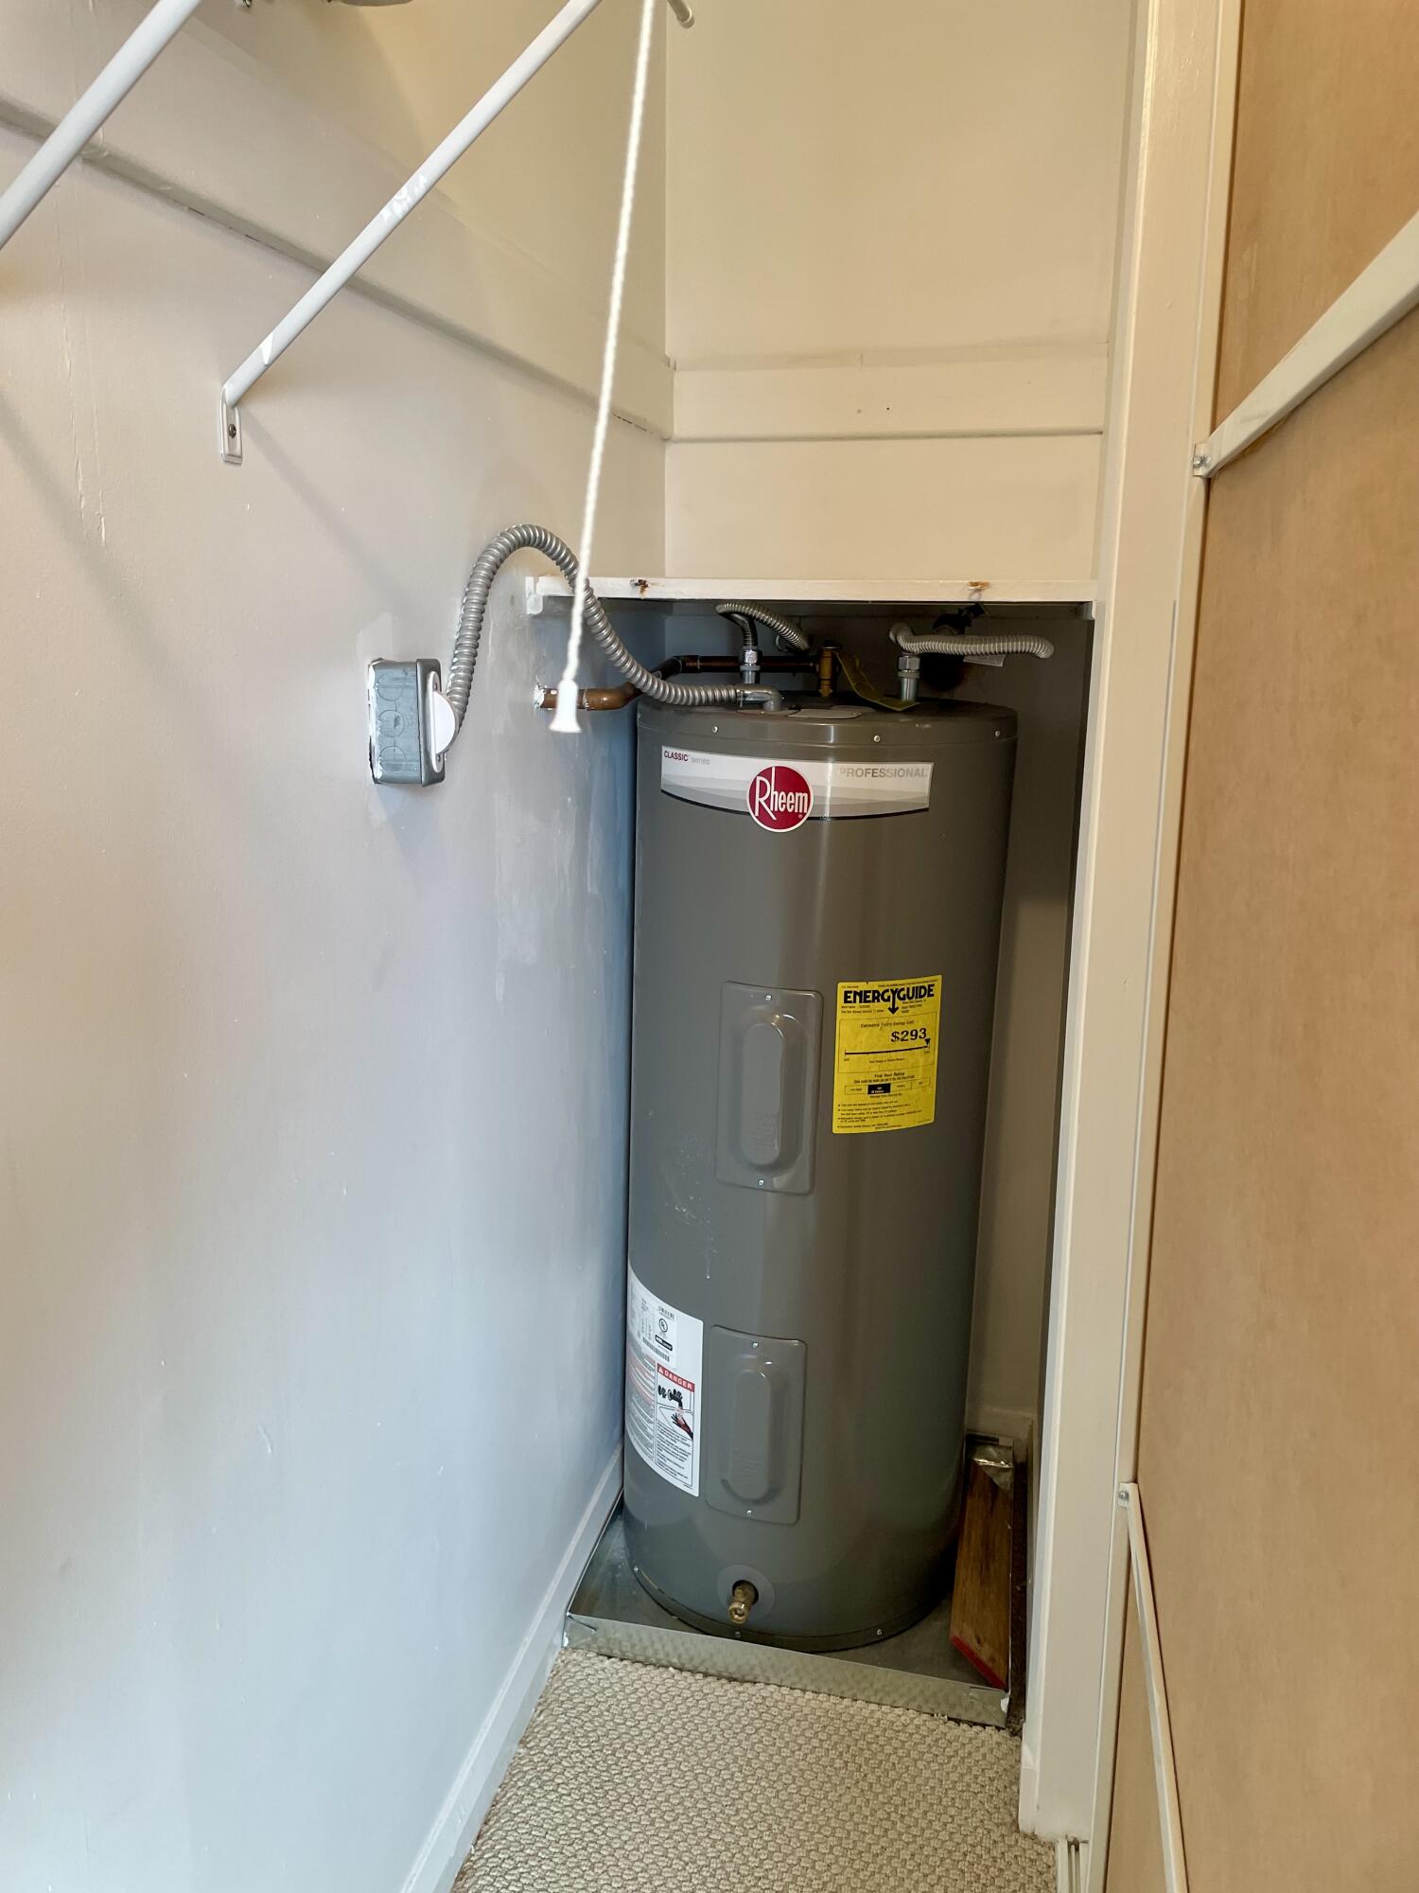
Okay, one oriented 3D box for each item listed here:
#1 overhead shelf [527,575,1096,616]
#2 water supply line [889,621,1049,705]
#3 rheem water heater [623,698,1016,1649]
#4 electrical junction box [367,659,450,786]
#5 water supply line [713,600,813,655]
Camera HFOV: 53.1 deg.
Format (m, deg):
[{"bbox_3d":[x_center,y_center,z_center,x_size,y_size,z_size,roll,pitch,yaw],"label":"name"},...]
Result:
[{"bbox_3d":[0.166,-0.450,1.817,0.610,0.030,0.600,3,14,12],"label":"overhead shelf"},{"bbox_3d":[0.333,-0.360,1.809,0.205,0.105,0.120,3,14,12],"label":"water supply line"},{"bbox_3d":[0.135,0.280,1.980,0.490,1.230,0.495,5,13,16],"label":"rheem water heater"},{"bbox_3d":[-0.255,-0.192,1.226,0.054,0.104,0.055,3,14,12],"label":"electrical junction box"},{"bbox_3d":[0.072,-0.424,1.894,0.125,0.065,0.120,3,14,12],"label":"water supply line"}]

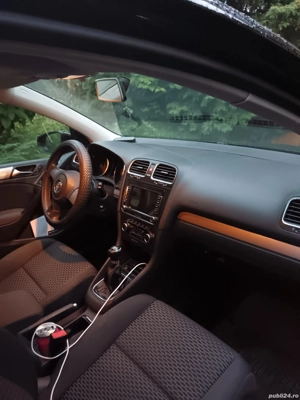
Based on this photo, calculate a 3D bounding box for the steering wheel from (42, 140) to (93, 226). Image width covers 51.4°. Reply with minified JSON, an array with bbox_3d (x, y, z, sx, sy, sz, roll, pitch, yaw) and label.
[{"bbox_3d":[-0.346,-0.066,1.308,0.085,0.375,0.375,11,3,-43],"label":"steering wheel"}]

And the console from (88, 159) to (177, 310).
[{"bbox_3d":[-0.091,0.127,1.119,0.350,0.490,0.260,-19,22,-38],"label":"console"}]

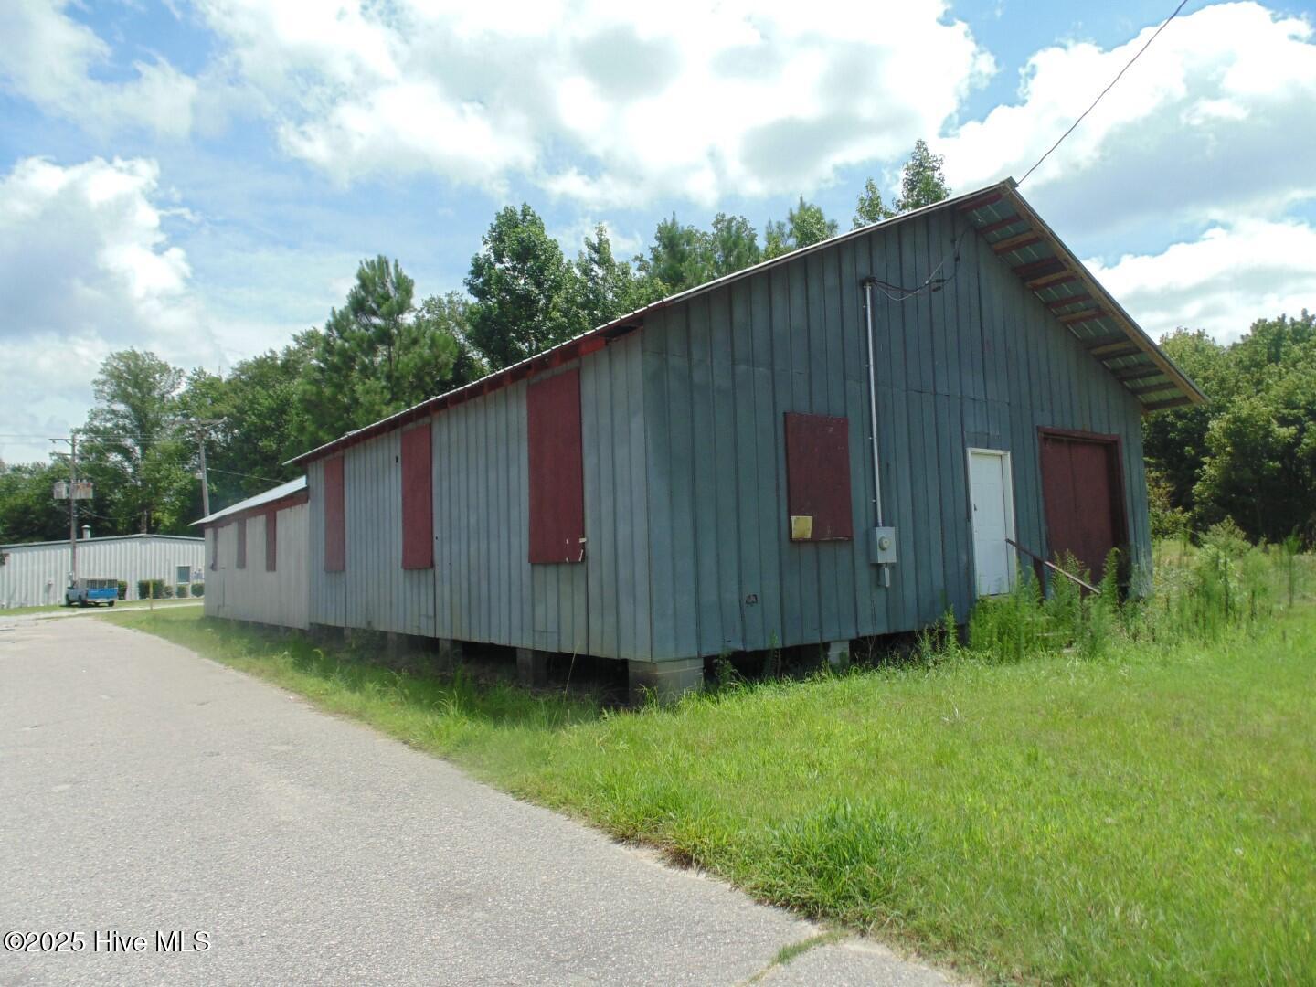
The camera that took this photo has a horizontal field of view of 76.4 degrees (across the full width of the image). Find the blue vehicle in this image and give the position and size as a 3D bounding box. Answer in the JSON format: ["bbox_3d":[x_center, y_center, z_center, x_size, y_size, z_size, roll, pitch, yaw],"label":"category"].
[{"bbox_3d":[-35.061,6.092,51.783,4.400,1.660,1.640,-6,-6,41],"label":"blue vehicle"}]

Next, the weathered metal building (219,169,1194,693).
[{"bbox_3d":[-2.234,-0.037,20.269,11.970,6.400,23.482,2,-6,-38],"label":"weathered metal building"}]

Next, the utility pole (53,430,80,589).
[{"bbox_3d":[-37.540,1.666,53.944,2.300,10.995,0.700,1,-6,-35],"label":"utility pole"}]

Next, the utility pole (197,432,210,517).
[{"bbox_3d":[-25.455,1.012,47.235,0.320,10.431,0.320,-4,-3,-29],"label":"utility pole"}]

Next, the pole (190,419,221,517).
[{"bbox_3d":[-25.455,1.012,47.235,2.300,10.431,0.400,-4,-3,-29],"label":"pole"}]

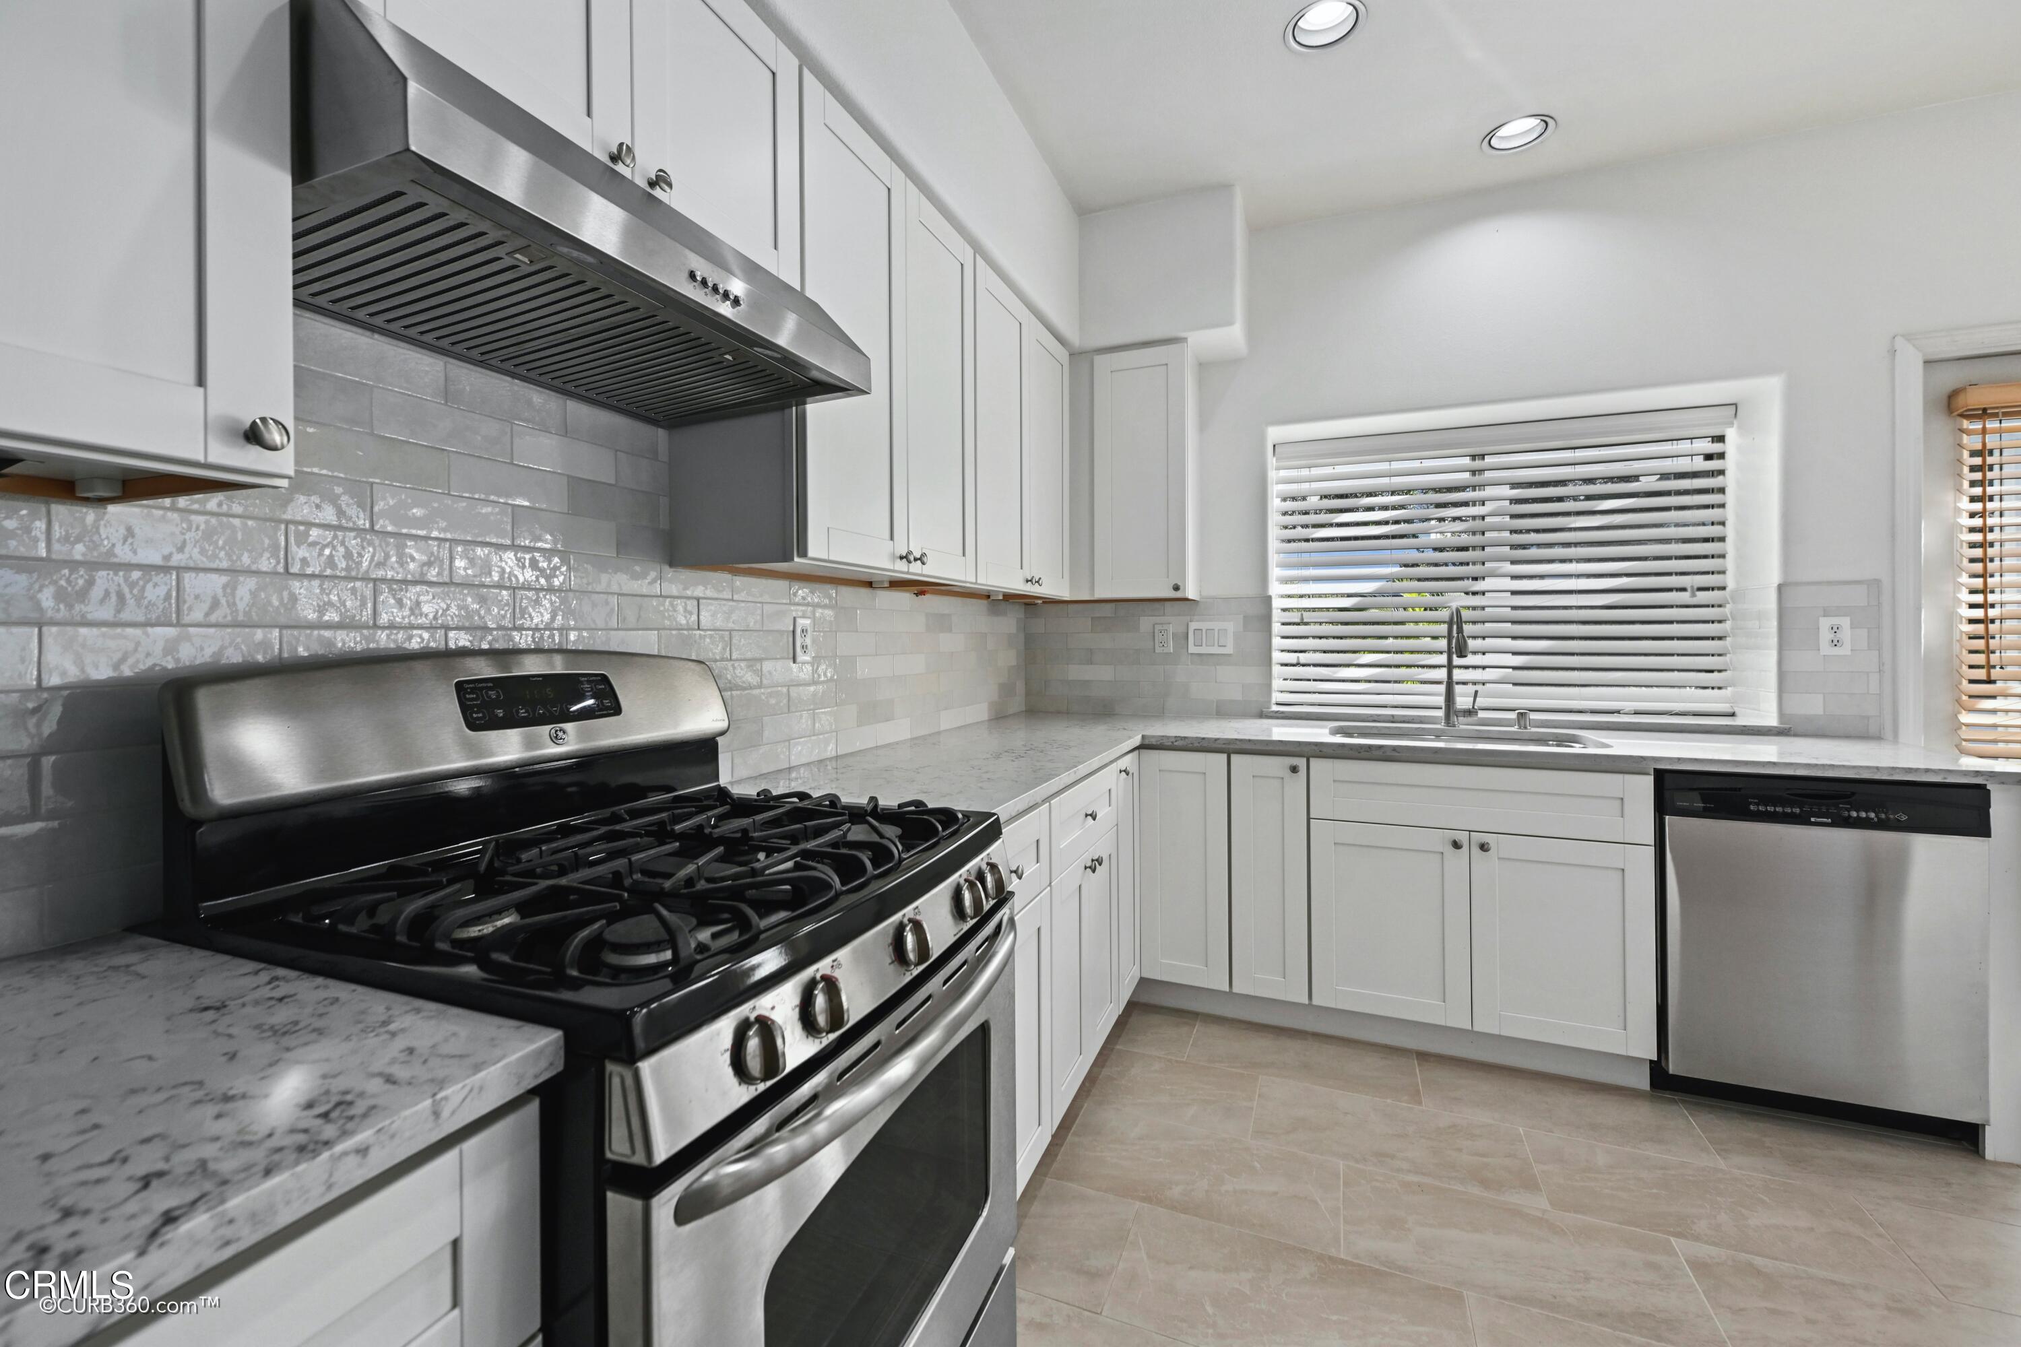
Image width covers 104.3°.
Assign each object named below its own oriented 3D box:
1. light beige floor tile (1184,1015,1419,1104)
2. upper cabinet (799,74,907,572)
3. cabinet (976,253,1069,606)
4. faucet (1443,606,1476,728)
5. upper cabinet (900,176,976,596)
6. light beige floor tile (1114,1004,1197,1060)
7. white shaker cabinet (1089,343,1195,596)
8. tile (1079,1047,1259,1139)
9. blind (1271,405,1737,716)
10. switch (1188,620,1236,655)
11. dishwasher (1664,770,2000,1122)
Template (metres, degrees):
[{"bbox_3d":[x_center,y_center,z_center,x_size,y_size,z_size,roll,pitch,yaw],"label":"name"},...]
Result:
[{"bbox_3d":[0.841,1.116,2.278,0.607,0.010,0.298,1,3,22],"label":"light beige floor tile"},{"bbox_3d":[-0.456,-0.669,1.666,0.320,0.895,0.382,1,3,22],"label":"upper cabinet"},{"bbox_3d":[-0.087,-0.688,2.498,0.319,0.864,0.800,1,3,22],"label":"cabinet"},{"bbox_3d":[1.459,-0.017,2.518,0.107,0.404,0.243,1,3,22],"label":"faucet"},{"bbox_3d":[-0.312,-0.685,2.015,0.320,0.893,0.373,1,3,22],"label":"upper cabinet"},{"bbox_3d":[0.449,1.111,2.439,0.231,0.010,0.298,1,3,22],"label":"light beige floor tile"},{"bbox_3d":[0.516,-0.709,2.921,0.333,0.864,0.328,1,3,22],"label":"white shaker cabinet"},{"bbox_3d":[0.430,1.125,2.119,0.439,0.010,0.300,1,3,22],"label":"tile"},{"bbox_3d":[1.745,-0.389,2.908,1.466,1.037,0.065,1,3,22],"label":"blind"},{"bbox_3d":[0.768,-0.135,3.007,0.166,0.118,0.010,1,3,22],"label":"switch"},{"bbox_3d":[2.039,0.657,2.164,0.596,0.850,0.610,1,3,22],"label":"dishwasher"}]

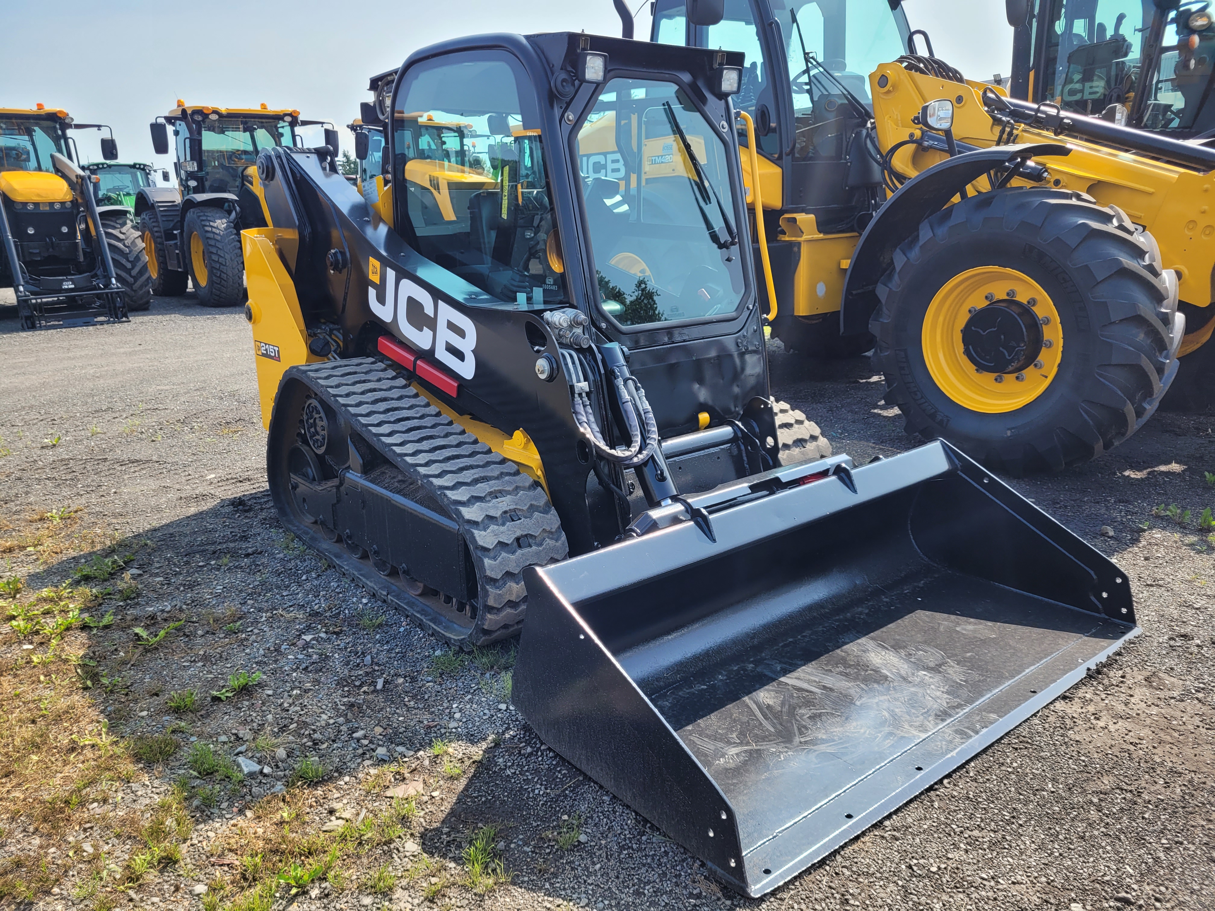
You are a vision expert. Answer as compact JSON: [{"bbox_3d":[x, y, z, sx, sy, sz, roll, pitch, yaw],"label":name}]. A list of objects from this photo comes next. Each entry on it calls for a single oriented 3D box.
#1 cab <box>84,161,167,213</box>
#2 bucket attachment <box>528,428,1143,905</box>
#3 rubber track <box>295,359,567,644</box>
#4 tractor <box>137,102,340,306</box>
[{"bbox_3d":[-14.868,-8.198,28.000,1.750,1.650,1.850,-13,19,-36],"label":"cab"},{"bbox_3d":[0.709,0.404,2.650,1.780,0.513,0.908,-13,19,-36],"label":"bucket attachment"},{"bbox_3d":[-0.821,0.074,3.499,0.329,0.826,1.922,-13,19,-36],"label":"rubber track"},{"bbox_3d":[-6.245,-4.321,15.598,2.600,3.150,5.100,-14,19,-38],"label":"tractor"}]

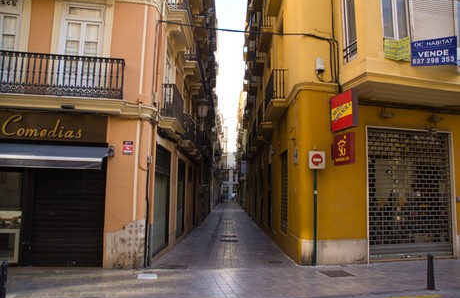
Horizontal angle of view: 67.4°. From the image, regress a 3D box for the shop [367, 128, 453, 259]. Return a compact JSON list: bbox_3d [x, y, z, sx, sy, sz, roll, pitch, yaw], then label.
[{"bbox_3d":[5.154,1.291,9.842,2.850,3.600,0.150,3,-8,-16],"label":"shop"}]

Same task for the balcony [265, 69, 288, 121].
[{"bbox_3d":[1.563,-1.700,11.676,0.550,1.170,2.350,1,-8,0],"label":"balcony"}]

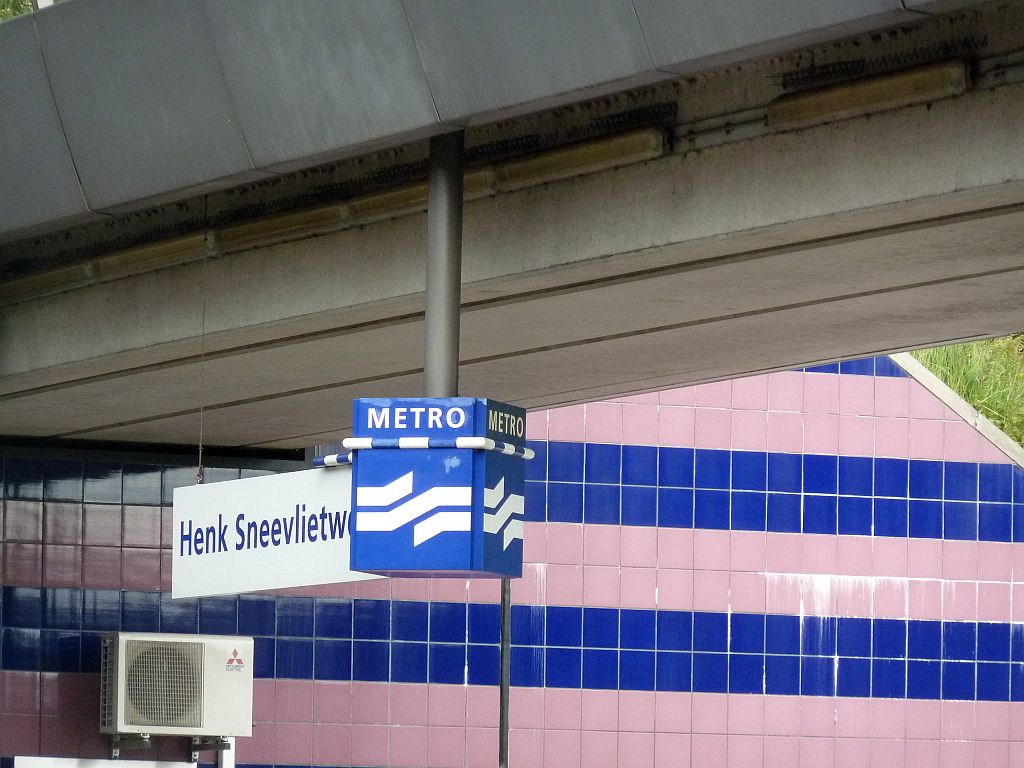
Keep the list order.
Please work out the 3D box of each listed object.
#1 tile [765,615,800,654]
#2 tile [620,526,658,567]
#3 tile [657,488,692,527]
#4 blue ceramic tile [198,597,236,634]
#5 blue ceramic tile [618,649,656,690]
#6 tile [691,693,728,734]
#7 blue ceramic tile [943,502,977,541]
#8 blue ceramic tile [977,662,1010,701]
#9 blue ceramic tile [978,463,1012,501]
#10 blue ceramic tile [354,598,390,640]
[{"bbox_3d":[1.596,1.481,39.311,0.232,0.232,0.010,3,-5,-26],"label":"tile"},{"bbox_3d":[0.745,0.961,39.174,0.236,0.236,0.010,3,-5,-26],"label":"tile"},{"bbox_3d":[0.952,0.724,38.803,0.237,0.237,0.012,3,-5,-27],"label":"tile"},{"bbox_3d":[-1.675,1.310,37.852,0.230,0.230,0.012,3,-5,-26],"label":"blue ceramic tile"},{"bbox_3d":[0.720,1.647,38.243,0.227,0.223,0.010,3,-5,-26],"label":"blue ceramic tile"},{"bbox_3d":[1.131,1.894,38.238,0.233,0.230,0.012,3,-5,-27],"label":"tile"},{"bbox_3d":[2.682,0.825,39.928,0.234,0.234,0.010,3,-5,-26],"label":"blue ceramic tile"},{"bbox_3d":[2.843,1.760,39.267,0.227,0.223,0.010,3,-5,-26],"label":"blue ceramic tile"},{"bbox_3d":[2.911,0.595,40.111,0.230,0.230,0.012,3,-5,-26],"label":"blue ceramic tile"},{"bbox_3d":[-0.799,1.340,37.850,0.237,0.237,0.012,3,-5,-27],"label":"blue ceramic tile"}]

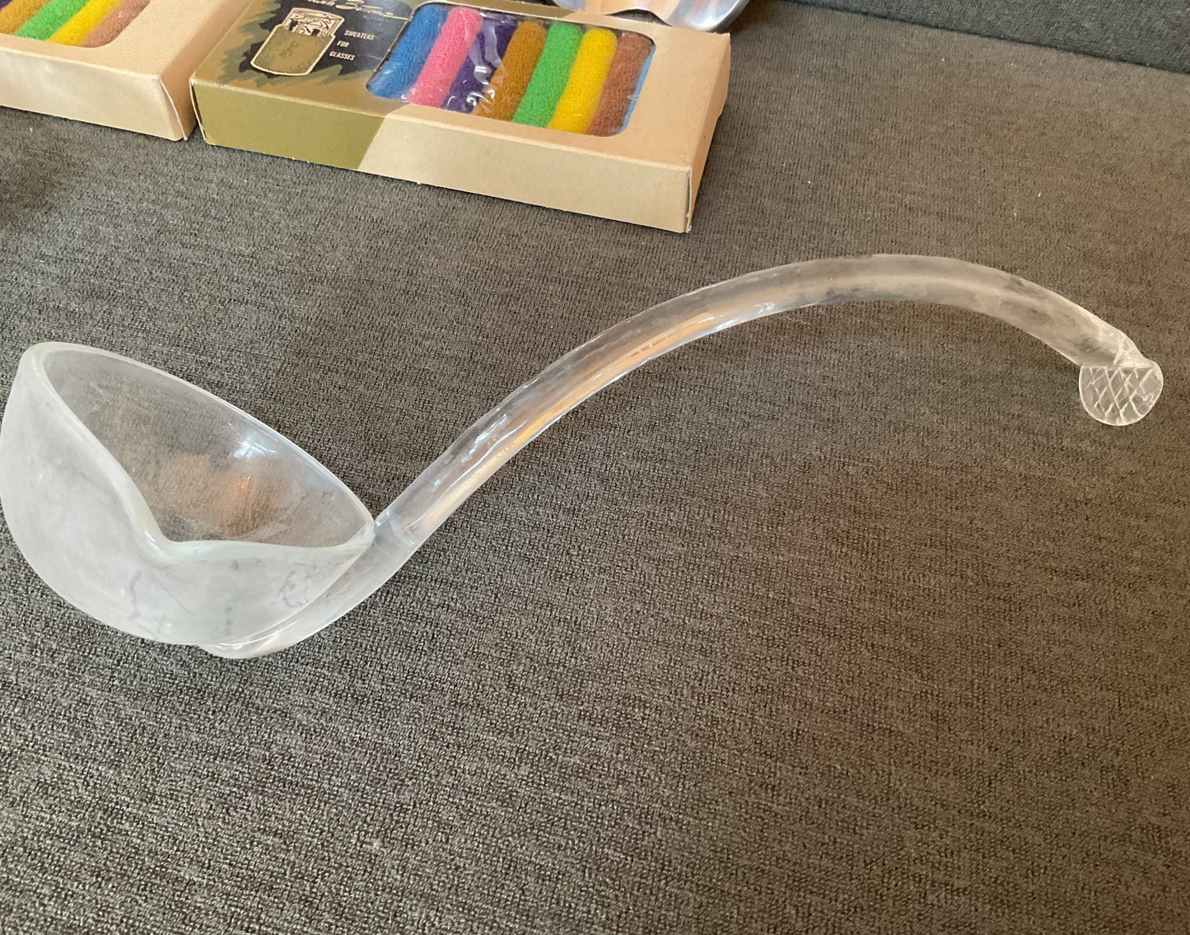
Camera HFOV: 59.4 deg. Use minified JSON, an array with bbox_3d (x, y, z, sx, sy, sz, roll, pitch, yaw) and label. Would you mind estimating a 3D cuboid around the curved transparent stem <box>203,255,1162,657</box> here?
[{"bbox_3d":[0.030,-0.015,0.317,0.317,0.083,0.030,-14,21,-12],"label":"curved transparent stem"}]

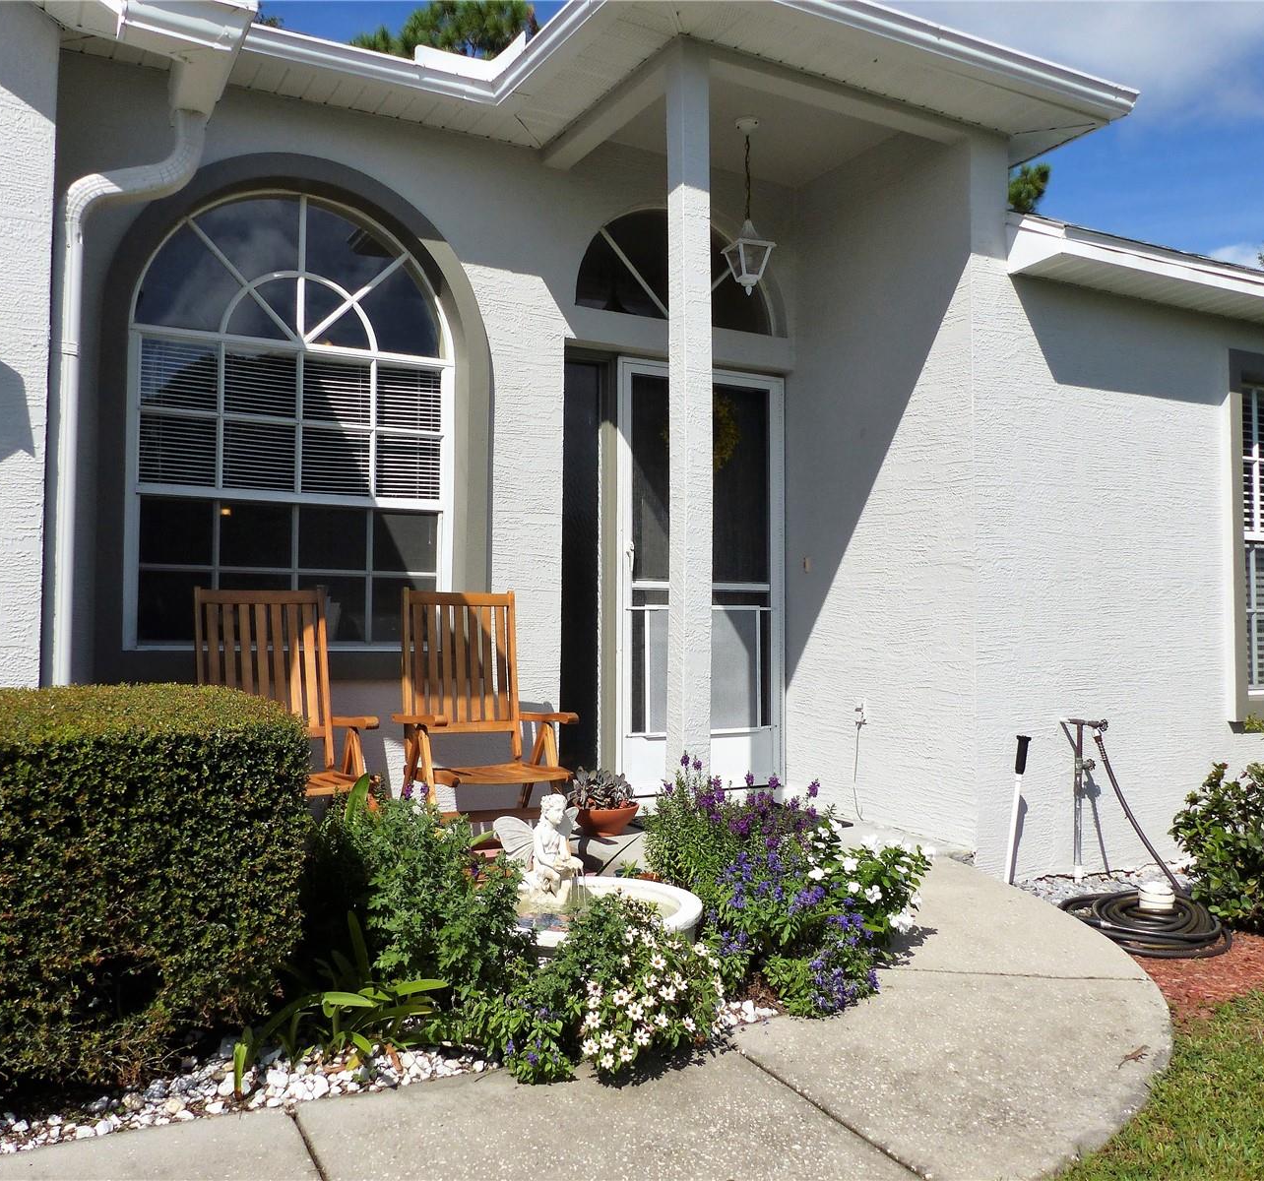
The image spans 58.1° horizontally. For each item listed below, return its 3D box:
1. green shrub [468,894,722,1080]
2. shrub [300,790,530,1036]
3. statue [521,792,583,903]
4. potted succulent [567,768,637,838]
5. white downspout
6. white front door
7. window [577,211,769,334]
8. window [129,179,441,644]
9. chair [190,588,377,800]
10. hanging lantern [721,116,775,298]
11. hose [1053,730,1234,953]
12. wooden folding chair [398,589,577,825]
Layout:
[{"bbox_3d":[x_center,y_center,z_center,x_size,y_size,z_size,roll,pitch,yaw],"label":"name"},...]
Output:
[{"bbox_3d":[-0.091,0.857,2.600,0.560,0.350,0.480,0,-2,-2],"label":"green shrub"},{"bbox_3d":[-0.570,0.786,2.970,0.570,0.510,0.500,1,-2,-11],"label":"shrub"},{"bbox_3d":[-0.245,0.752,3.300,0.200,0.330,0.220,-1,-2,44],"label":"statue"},{"bbox_3d":[-0.122,0.914,4.930,0.300,0.290,0.300,0,-2,0],"label":"potted succulent"},{"bbox_3d":[-1.395,-0.125,3.141,0.340,2.340,0.360,1,-2,-29],"label":"white downspout"},{"bbox_3d":[0.356,-0.055,5.595,0.956,2.080,0.070,1,-2,-28],"label":"white front door"},{"bbox_3d":[0.214,-1.573,5.530,1.140,0.550,0.080,1,-2,-28],"label":"window"},{"bbox_3d":[-1.368,-0.699,4.702,1.320,1.890,0.100,1,-2,-29],"label":"window"},{"bbox_3d":[-1.234,0.505,3.933,0.590,1.050,0.780,1,-2,-29],"label":"chair"},{"bbox_3d":[0.520,-1.702,5.076,0.200,0.790,0.200,1,-2,-20],"label":"hanging lantern"},{"bbox_3d":[1.810,0.872,4.202,0.590,0.620,1.150,0,-2,14],"label":"hose"},{"bbox_3d":[-0.559,0.518,4.326,0.570,1.040,0.640,1,-2,-28],"label":"wooden folding chair"}]

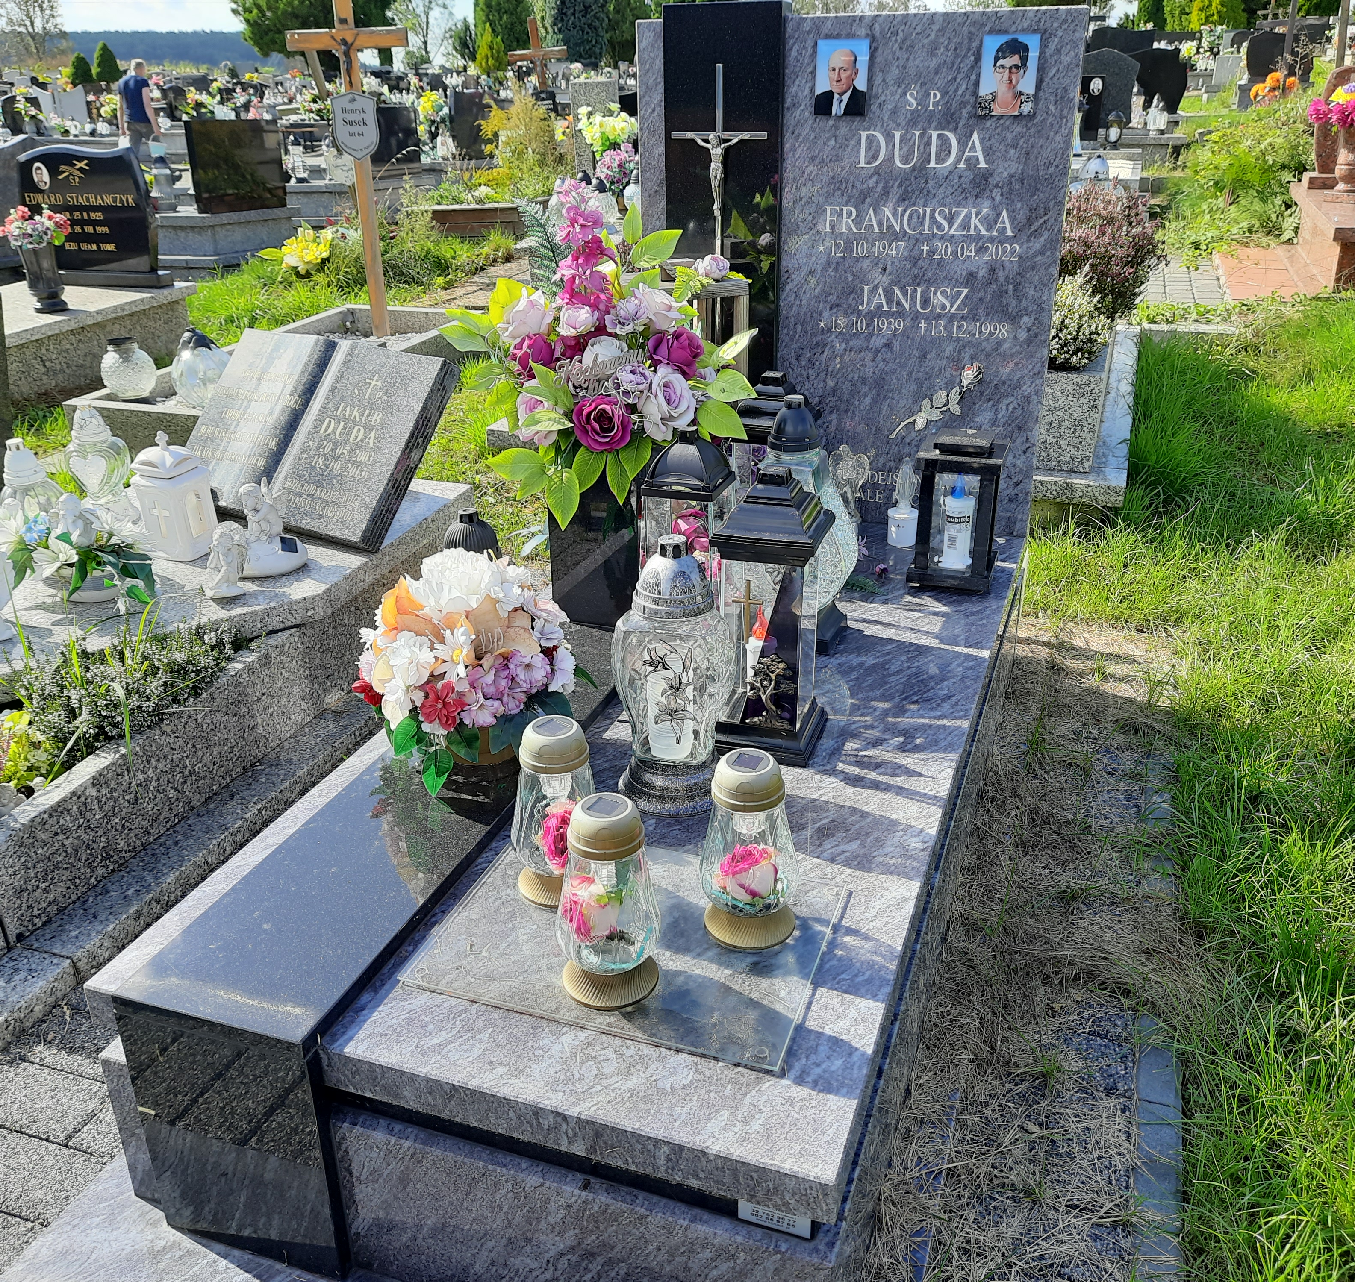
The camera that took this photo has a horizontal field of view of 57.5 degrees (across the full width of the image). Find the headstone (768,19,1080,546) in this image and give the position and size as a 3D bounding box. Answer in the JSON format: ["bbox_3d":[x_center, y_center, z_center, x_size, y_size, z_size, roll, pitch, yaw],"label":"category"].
[{"bbox_3d":[0.454,-0.670,2.333,0.510,0.920,0.080,8,26,18],"label":"headstone"}]

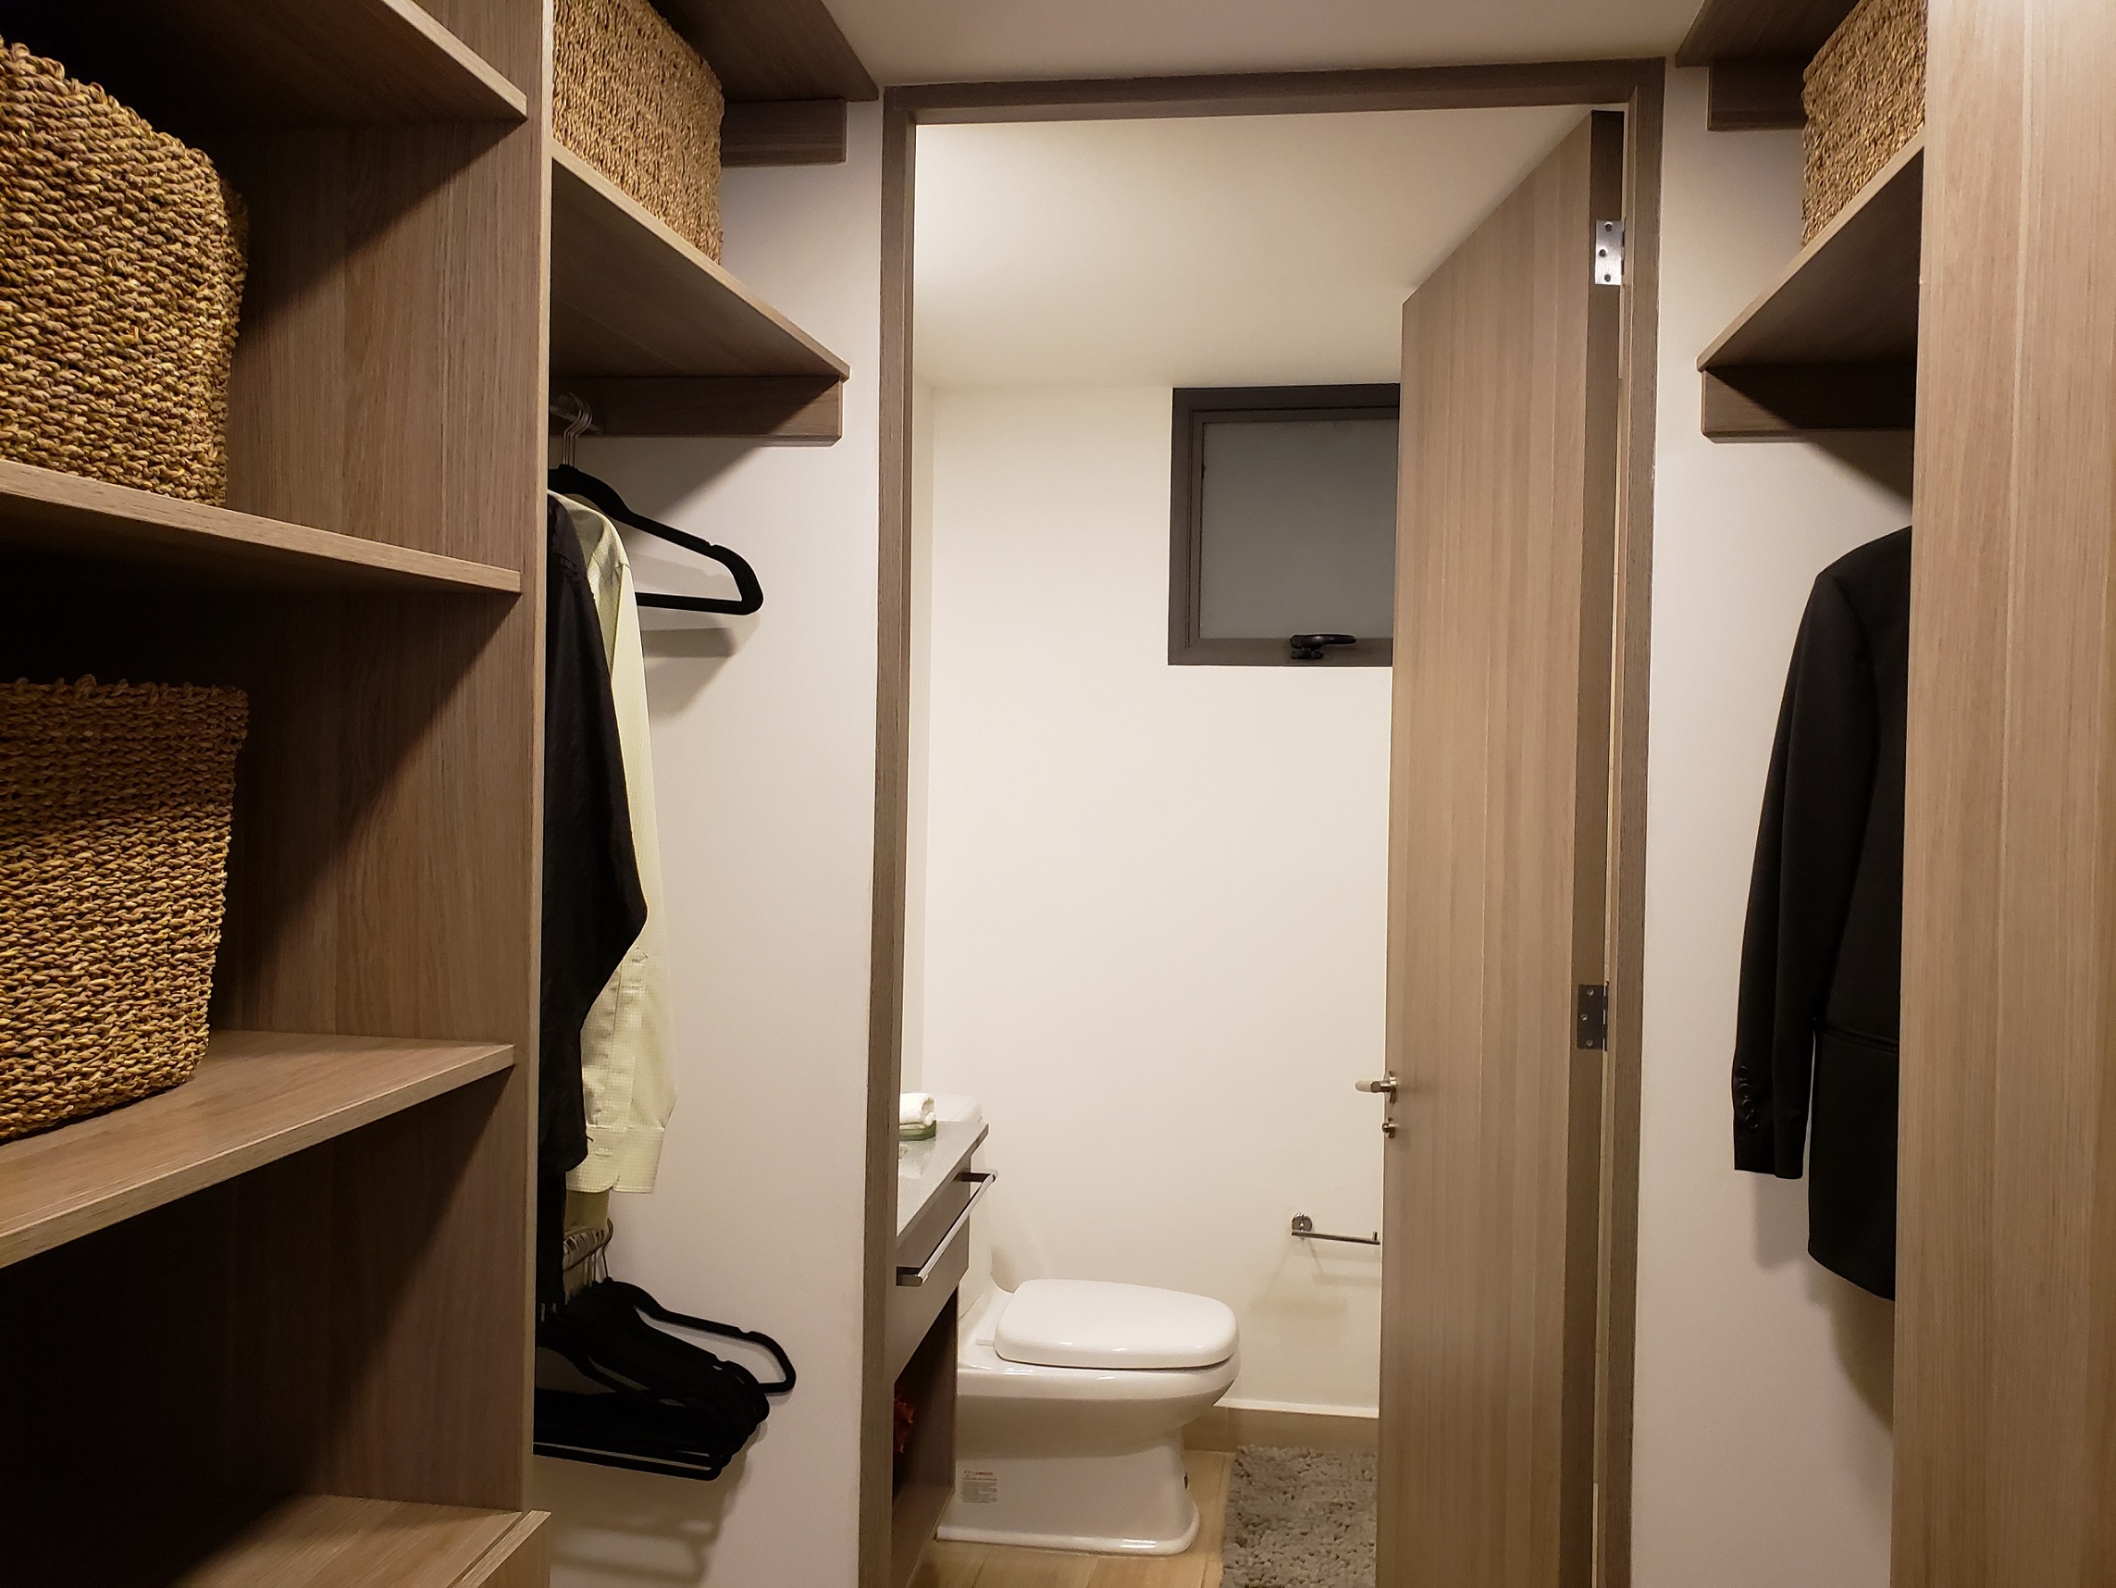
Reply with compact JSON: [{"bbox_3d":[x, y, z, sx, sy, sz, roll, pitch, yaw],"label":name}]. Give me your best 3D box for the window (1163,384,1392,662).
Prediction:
[{"bbox_3d":[0.539,-0.576,3.446,0.583,0.601,0.085,1,2,9],"label":"window"}]

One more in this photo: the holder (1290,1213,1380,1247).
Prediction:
[{"bbox_3d":[0.596,0.943,3.408,0.186,0.052,0.084,1,2,9],"label":"holder"}]

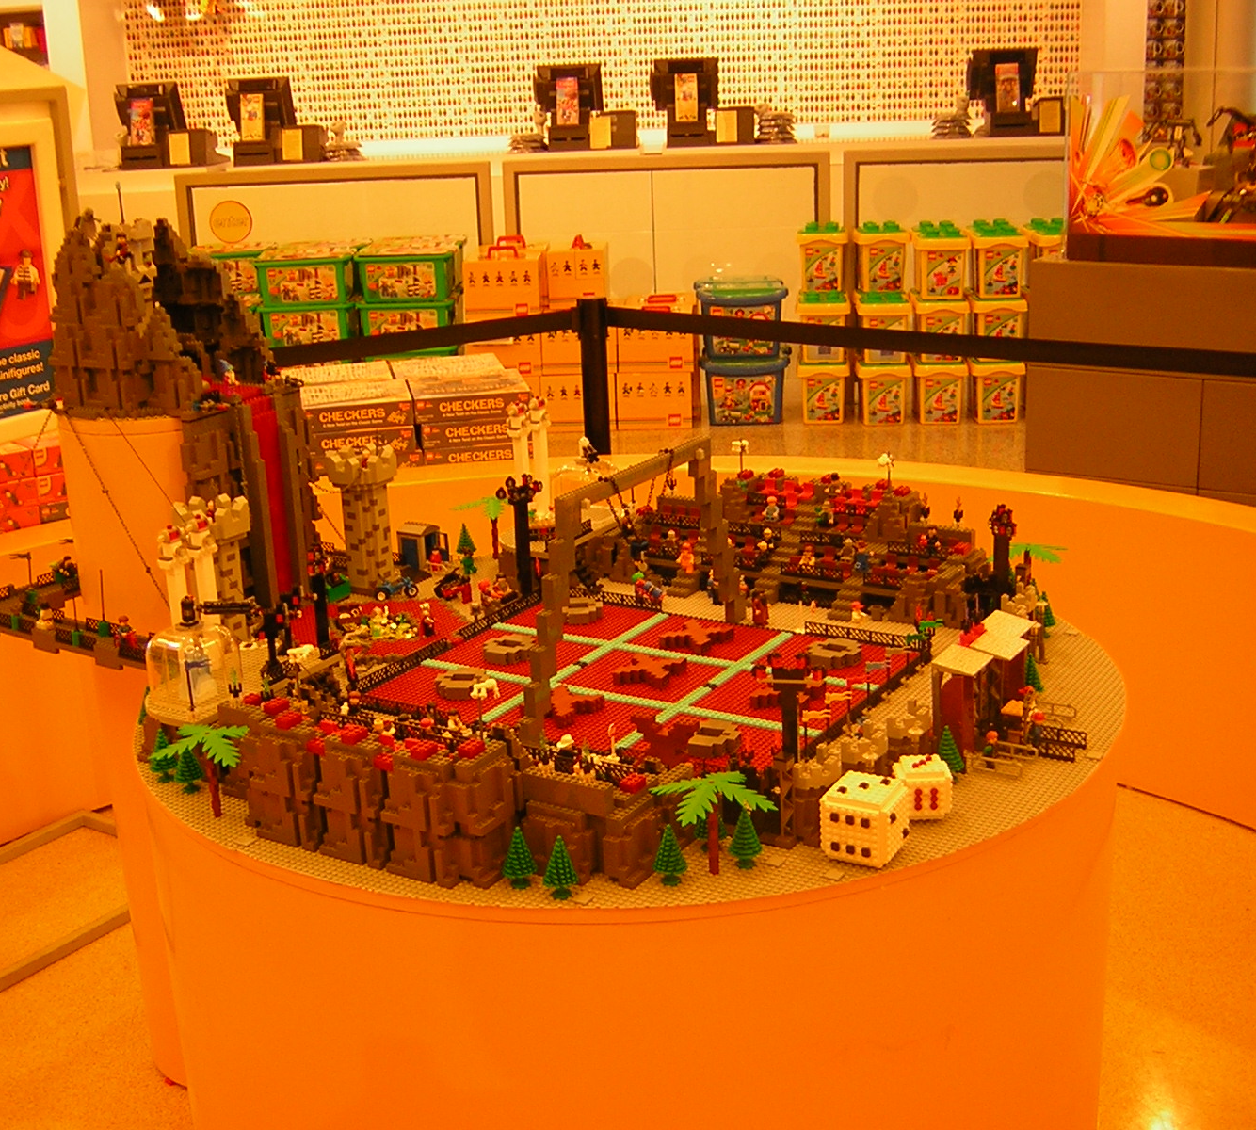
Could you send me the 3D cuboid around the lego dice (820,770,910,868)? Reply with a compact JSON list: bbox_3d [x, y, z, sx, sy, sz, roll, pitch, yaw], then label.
[{"bbox_3d":[0.234,0.251,1.706,0.064,0.058,0.066,7,19,30],"label":"lego dice"}]

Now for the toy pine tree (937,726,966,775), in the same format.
[{"bbox_3d":[0.352,0.205,1.897,0.032,0.064,0.032,-2,17,1],"label":"toy pine tree"}]

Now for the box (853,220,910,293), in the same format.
[{"bbox_3d":[1.056,-1.288,7.290,0.210,0.265,0.210,-1,17,5],"label":"box"}]

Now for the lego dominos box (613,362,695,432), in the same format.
[{"bbox_3d":[0.126,-0.725,7.474,0.314,0.245,0.240,-1,17,6],"label":"lego dominos box"}]

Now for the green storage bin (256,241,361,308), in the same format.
[{"bbox_3d":[-1.329,-1.197,7.281,0.406,0.195,0.280,-4,17,-4],"label":"green storage bin"}]

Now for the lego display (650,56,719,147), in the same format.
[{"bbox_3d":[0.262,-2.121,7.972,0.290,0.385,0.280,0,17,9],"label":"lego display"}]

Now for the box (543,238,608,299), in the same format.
[{"bbox_3d":[-0.214,-1.267,7.611,0.240,0.248,0.314,-2,17,3],"label":"box"}]

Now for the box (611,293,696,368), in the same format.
[{"bbox_3d":[0.124,-0.969,7.380,0.320,0.255,0.300,-1,17,5],"label":"box"}]

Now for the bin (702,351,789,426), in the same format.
[{"bbox_3d":[0.497,-0.742,7.300,0.360,0.275,0.260,-1,17,6],"label":"bin"}]

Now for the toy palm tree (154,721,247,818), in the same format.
[{"bbox_3d":[-0.447,0.225,1.878,0.122,0.102,0.118,1,17,12],"label":"toy palm tree"}]

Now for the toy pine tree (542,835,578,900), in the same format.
[{"bbox_3d":[-0.065,0.288,1.661,0.032,0.064,0.032,-2,17,1],"label":"toy pine tree"}]

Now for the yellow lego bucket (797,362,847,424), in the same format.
[{"bbox_3d":[0.836,-0.752,7.421,0.215,0.260,0.205,0,17,7],"label":"yellow lego bucket"}]

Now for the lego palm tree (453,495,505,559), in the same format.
[{"bbox_3d":[-0.210,-0.057,2.760,0.132,0.100,0.124,-3,17,-2],"label":"lego palm tree"}]

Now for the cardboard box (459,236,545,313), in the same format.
[{"bbox_3d":[-0.528,-1.213,7.403,0.320,0.285,0.300,-1,17,4],"label":"cardboard box"}]

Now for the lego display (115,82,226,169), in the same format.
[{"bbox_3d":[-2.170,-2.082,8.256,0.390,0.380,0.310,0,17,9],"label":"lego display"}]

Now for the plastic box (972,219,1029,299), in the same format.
[{"bbox_3d":[1.497,-1.221,7.007,0.210,0.265,0.210,-1,17,6],"label":"plastic box"}]

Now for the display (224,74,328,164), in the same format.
[{"bbox_3d":[-1.715,-2.183,8.541,0.450,0.405,0.310,-4,17,-4],"label":"display"}]

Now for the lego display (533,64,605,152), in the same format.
[{"bbox_3d":[-0.293,-2.247,8.532,0.330,0.400,0.290,-2,17,1],"label":"lego display"}]

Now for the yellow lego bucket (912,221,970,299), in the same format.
[{"bbox_3d":[1.298,-1.248,7.218,0.208,0.272,0.208,-2,17,2],"label":"yellow lego bucket"}]

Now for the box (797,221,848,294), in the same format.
[{"bbox_3d":[0.824,-1.296,7.347,0.210,0.265,0.210,-1,17,6],"label":"box"}]

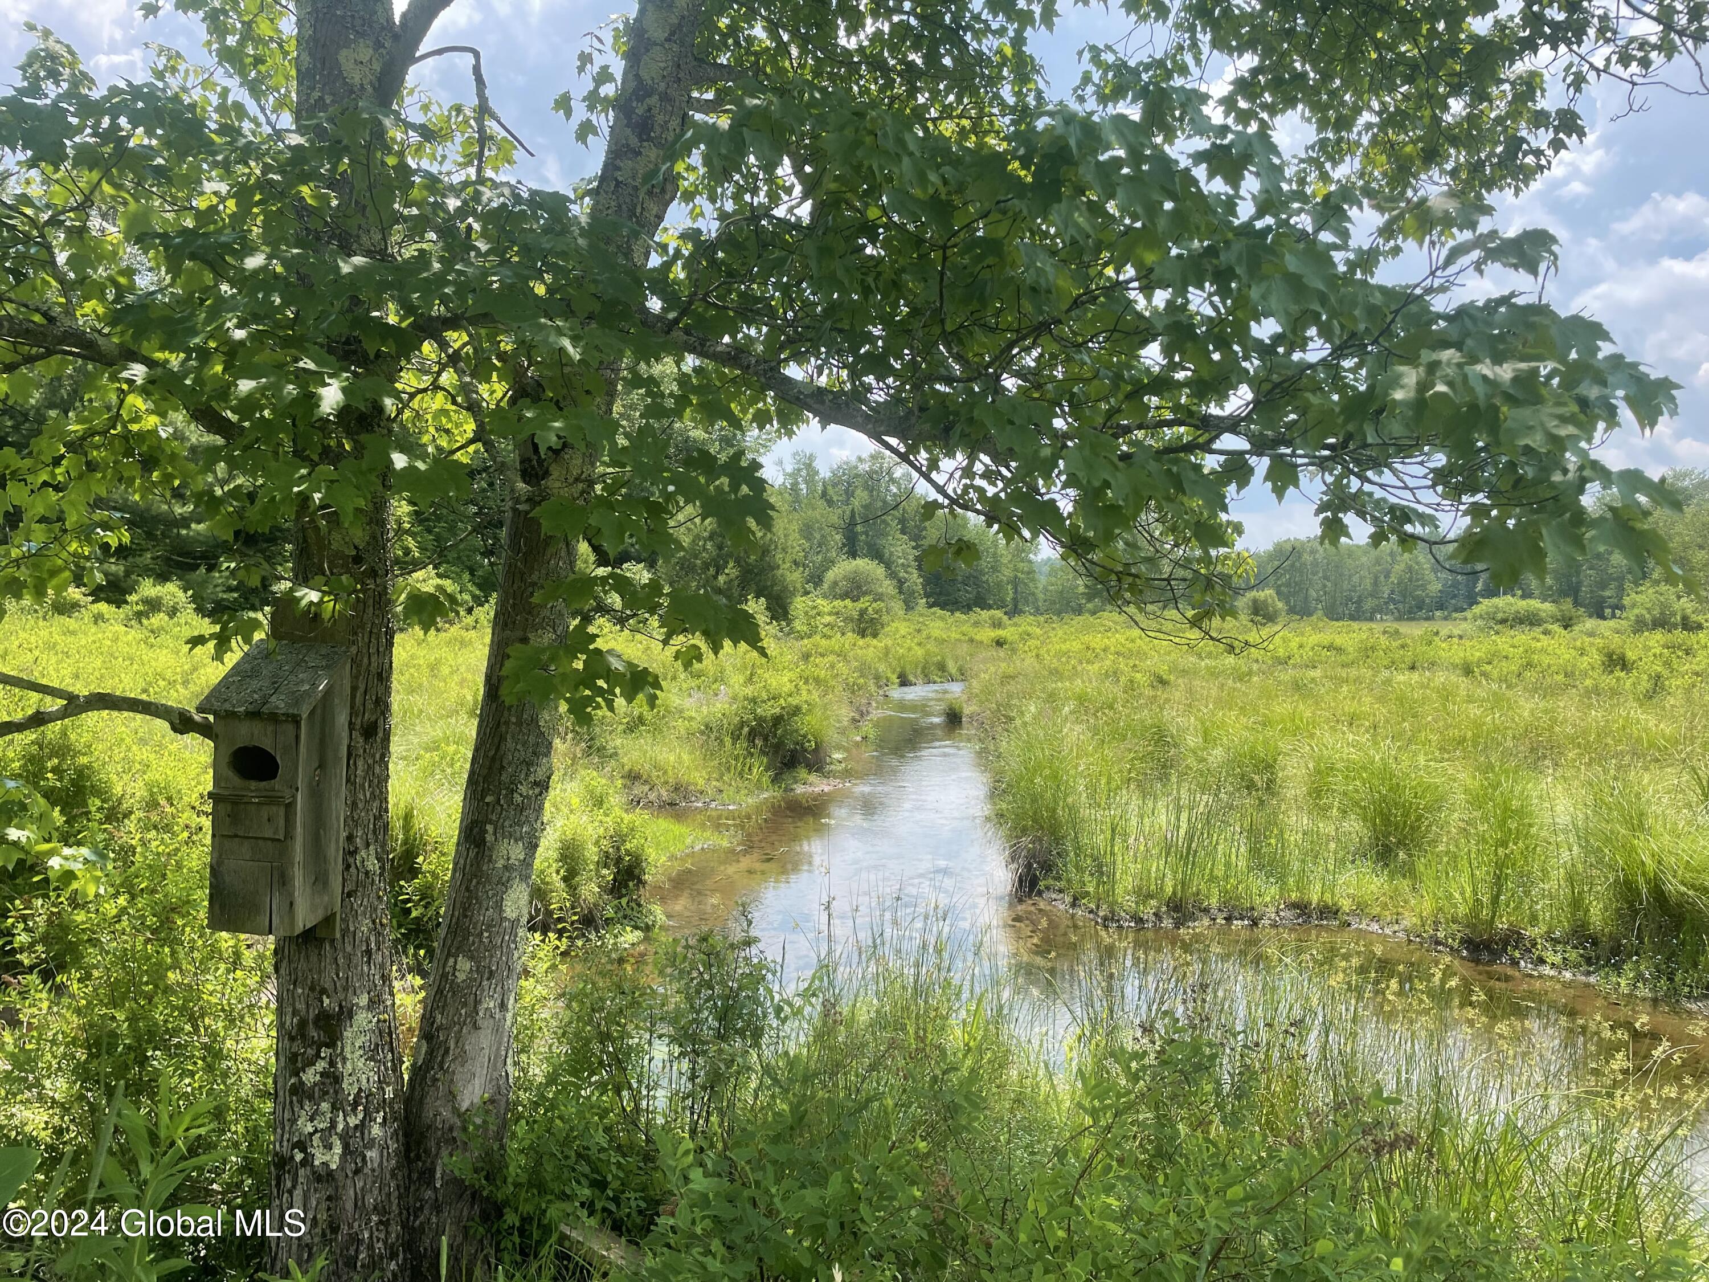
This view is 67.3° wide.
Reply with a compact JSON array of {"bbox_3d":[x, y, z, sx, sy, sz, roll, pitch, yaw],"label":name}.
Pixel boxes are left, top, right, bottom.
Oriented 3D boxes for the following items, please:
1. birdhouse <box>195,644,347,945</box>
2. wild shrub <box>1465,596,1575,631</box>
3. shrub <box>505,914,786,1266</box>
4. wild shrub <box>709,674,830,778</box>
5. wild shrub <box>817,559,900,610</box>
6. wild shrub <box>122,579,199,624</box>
[{"bbox_3d":[-1.430,0.361,3.167,0.241,0.672,0.240,4,4,4],"label":"birdhouse"},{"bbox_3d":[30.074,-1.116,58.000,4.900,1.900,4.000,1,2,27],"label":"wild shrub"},{"bbox_3d":[-0.576,1.197,3.450,0.740,0.880,0.680,0,1,-10],"label":"shrub"},{"bbox_3d":[-1.052,1.011,15.800,1.500,1.250,1.400,0,1,-4],"label":"wild shrub"},{"bbox_3d":[0.218,-2.403,60.000,3.900,3.000,3.700,0,1,0],"label":"wild shrub"},{"bbox_3d":[-15.174,-0.830,28.000,1.650,1.050,1.500,-1,2,-28],"label":"wild shrub"}]

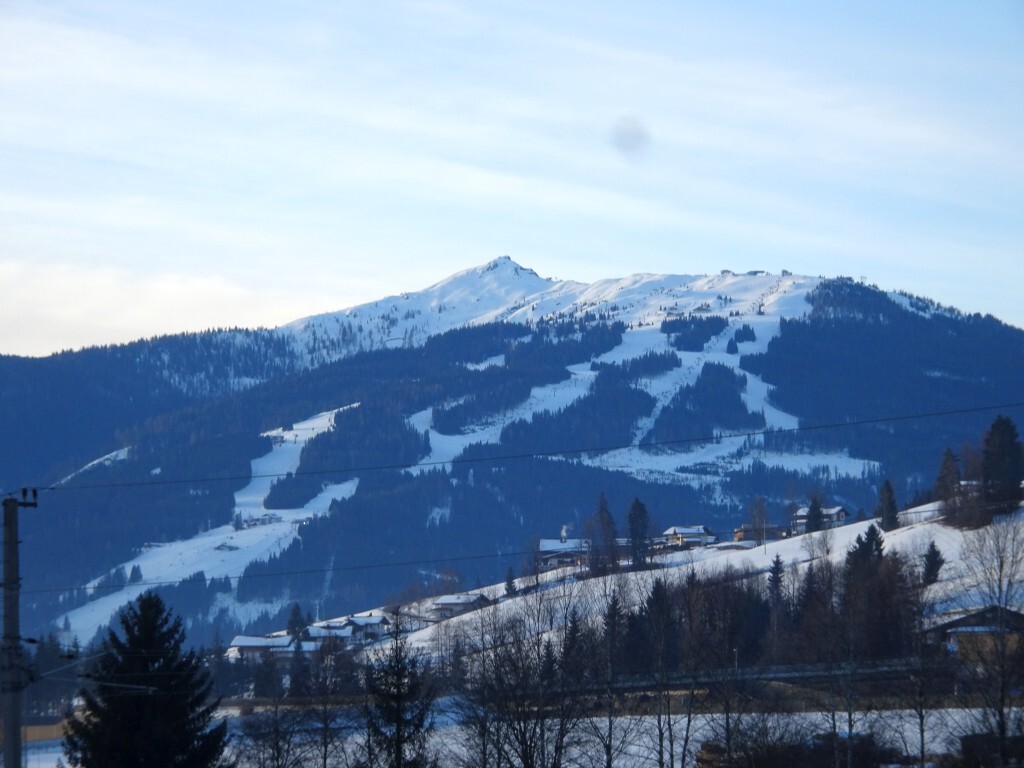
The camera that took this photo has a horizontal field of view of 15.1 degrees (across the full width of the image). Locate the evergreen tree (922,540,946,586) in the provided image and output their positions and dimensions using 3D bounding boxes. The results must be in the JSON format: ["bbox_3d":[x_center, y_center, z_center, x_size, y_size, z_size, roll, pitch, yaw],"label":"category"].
[{"bbox_3d":[64.330,27.250,590.000,3.600,7.000,3.600,0,-4,0],"label":"evergreen tree"}]

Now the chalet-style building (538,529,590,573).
[{"bbox_3d":[14.160,45.270,1035.000,13.800,9.300,12.500,-1,-4,7],"label":"chalet-style building"}]

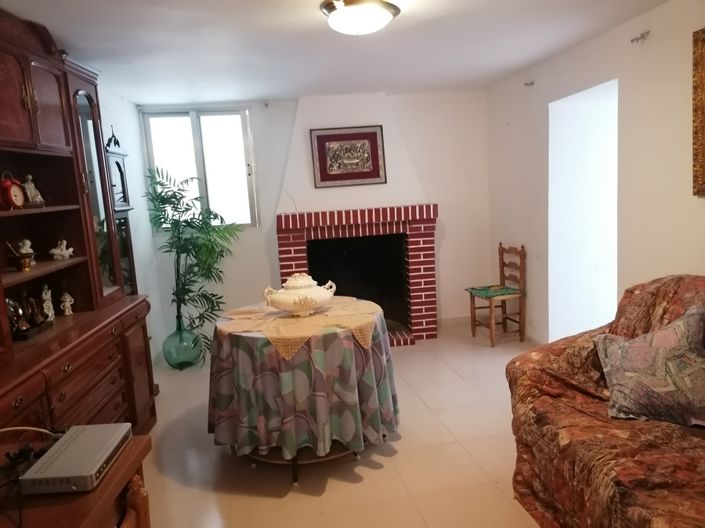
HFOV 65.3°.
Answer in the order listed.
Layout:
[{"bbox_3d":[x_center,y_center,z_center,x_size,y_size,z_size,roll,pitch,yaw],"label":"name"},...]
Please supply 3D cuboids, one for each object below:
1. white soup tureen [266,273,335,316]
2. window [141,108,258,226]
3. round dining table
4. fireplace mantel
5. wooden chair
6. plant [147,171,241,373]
[{"bbox_3d":[-0.291,0.157,2.959,0.375,0.218,0.260,-5,7,-14],"label":"white soup tureen"},{"bbox_3d":[-1.352,-0.845,4.887,0.950,1.020,0.090,-5,7,-9],"label":"window"},{"bbox_3d":[-0.272,0.546,2.961,1.030,0.565,1.030,-5,7,-9],"label":"round dining table"},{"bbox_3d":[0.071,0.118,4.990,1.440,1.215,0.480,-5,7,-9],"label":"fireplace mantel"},{"bbox_3d":[1.270,0.252,4.817,0.410,0.850,0.410,-5,7,-14],"label":"wooden chair"},{"bbox_3d":[-1.303,0.028,4.617,0.760,1.650,0.660,-5,7,-9],"label":"plant"}]

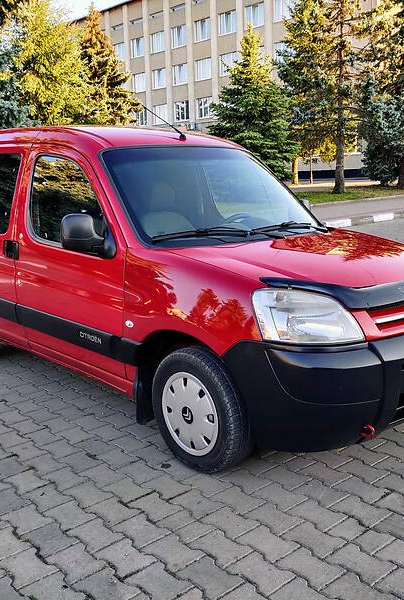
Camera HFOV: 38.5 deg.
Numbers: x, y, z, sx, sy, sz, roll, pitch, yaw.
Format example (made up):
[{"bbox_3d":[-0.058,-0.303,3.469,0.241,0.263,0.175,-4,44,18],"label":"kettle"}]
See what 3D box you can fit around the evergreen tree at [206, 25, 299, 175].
[{"bbox_3d":[2.055,-7.736,24.296,3.900,7.010,3.900,-2,12,0],"label":"evergreen tree"}]

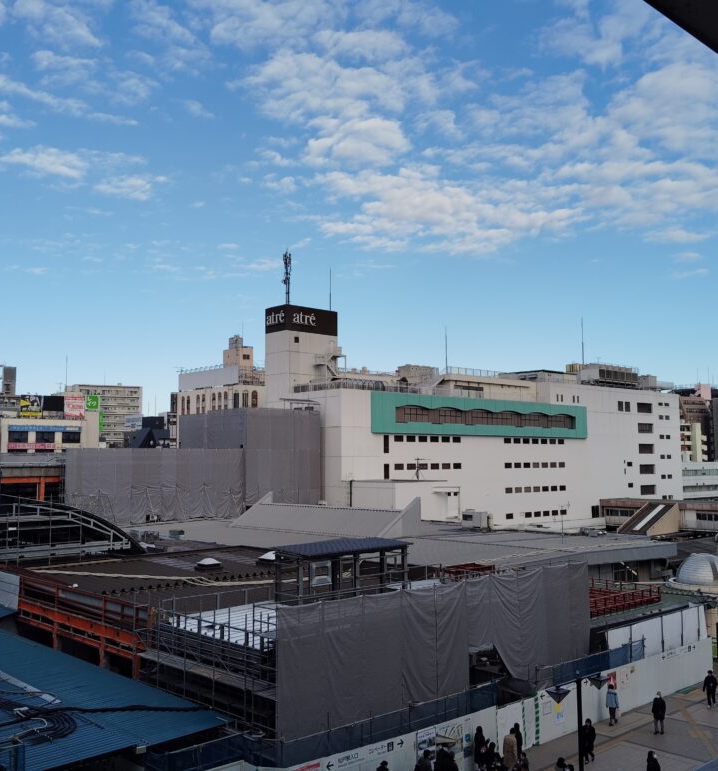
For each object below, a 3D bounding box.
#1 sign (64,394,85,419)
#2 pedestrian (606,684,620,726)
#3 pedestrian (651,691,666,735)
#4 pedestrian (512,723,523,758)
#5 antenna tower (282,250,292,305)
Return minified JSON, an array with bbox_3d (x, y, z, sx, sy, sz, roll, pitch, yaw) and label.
[{"bbox_3d":[-58.942,4.515,172.308,4.500,4.682,0.500,2,-6,-25],"label":"sign"},{"bbox_3d":[10.934,13.738,35.726,0.500,1.670,0.380,-3,-6,30],"label":"pedestrian"},{"bbox_3d":[12.480,13.619,34.594,0.520,1.690,0.360,-2,-5,20],"label":"pedestrian"},{"bbox_3d":[5.862,13.330,30.681,0.480,1.640,0.340,-3,-6,23],"label":"pedestrian"},{"bbox_3d":[-12.079,-18.091,139.165,1.500,9.288,1.500,-5,-7,42],"label":"antenna tower"}]

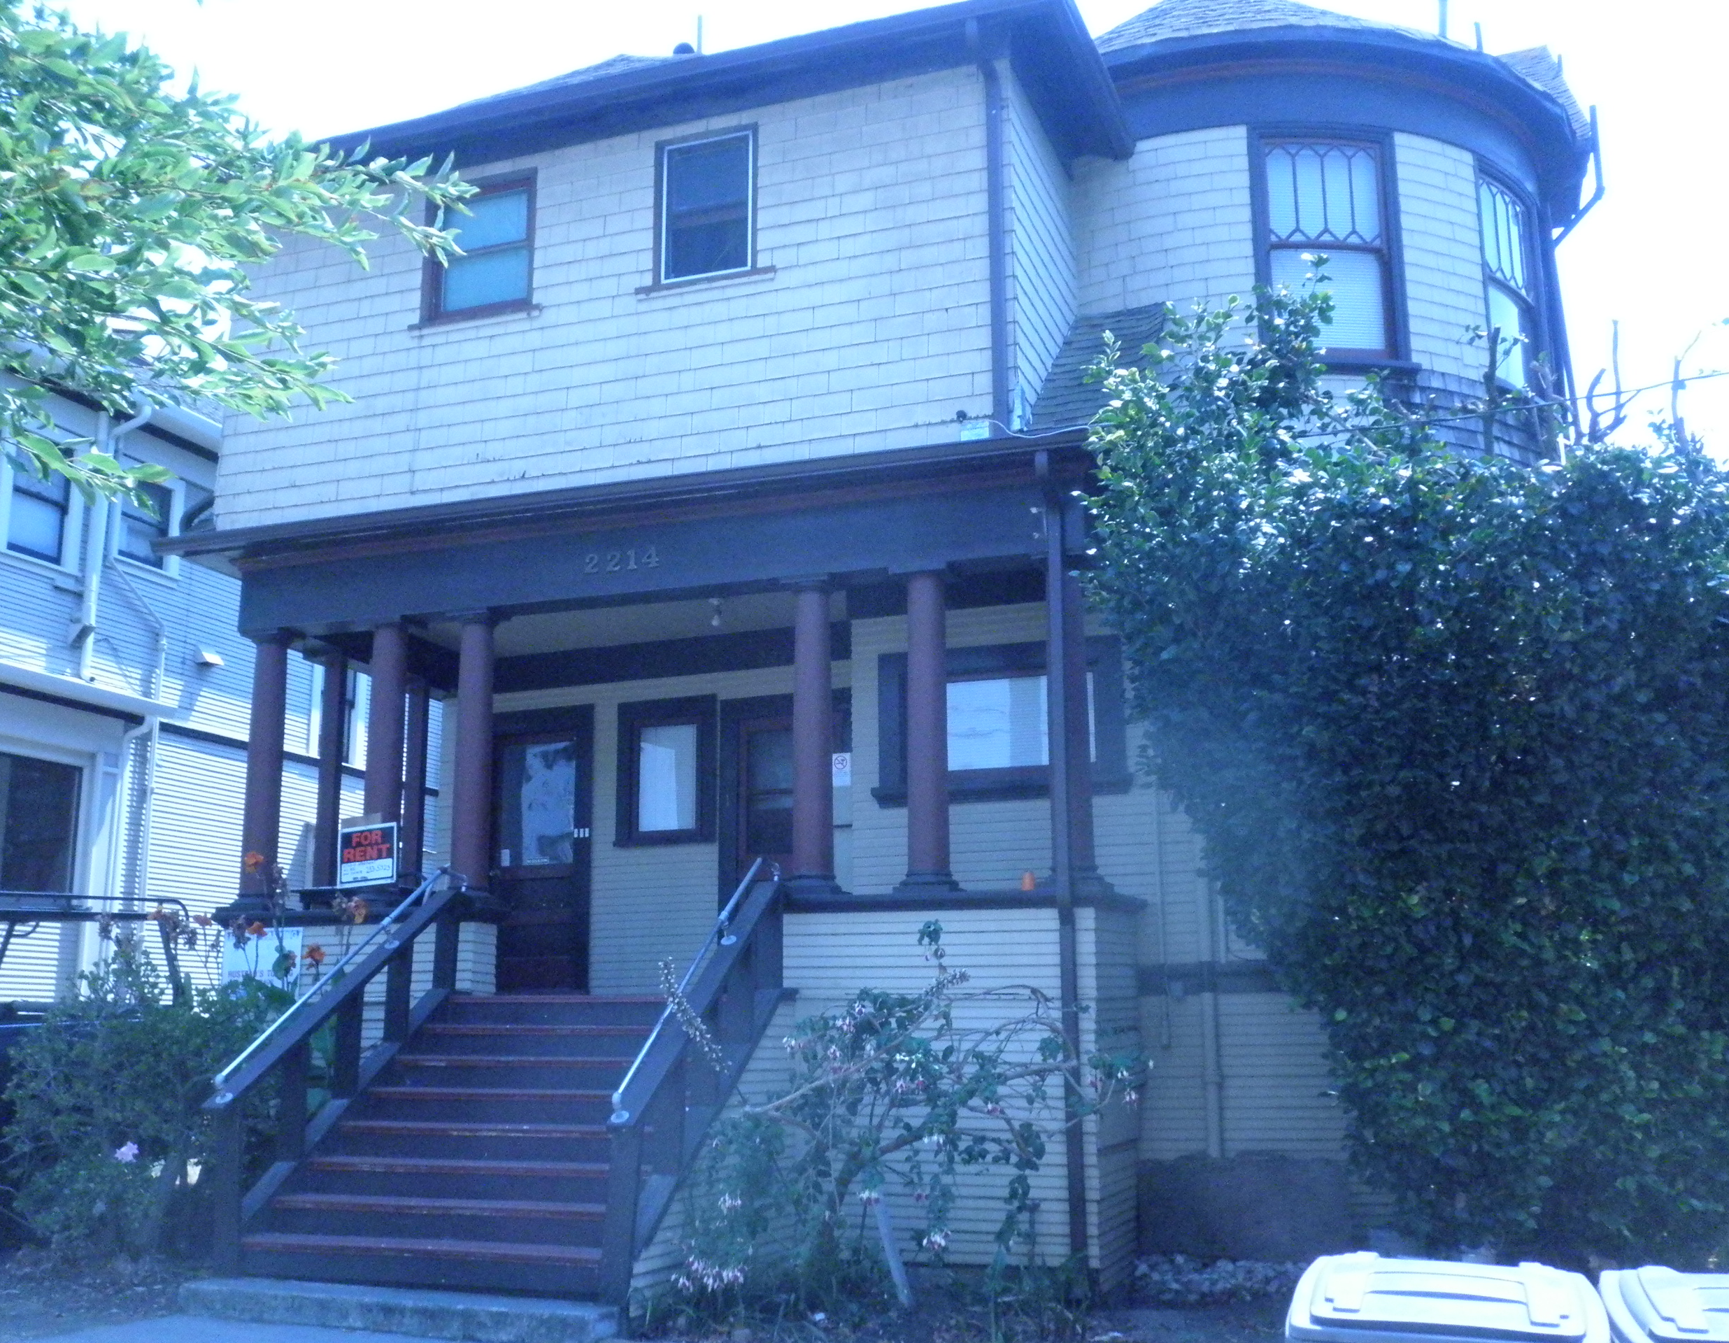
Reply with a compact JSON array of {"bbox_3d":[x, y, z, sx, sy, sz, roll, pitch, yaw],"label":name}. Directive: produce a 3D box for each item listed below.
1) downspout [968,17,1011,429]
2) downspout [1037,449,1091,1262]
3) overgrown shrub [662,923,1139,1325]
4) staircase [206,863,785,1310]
[{"bbox_3d":[0.760,-2.761,11.185,0.100,2.480,0.500,-4,-11,19],"label":"downspout"},{"bbox_3d":[1.107,0.942,10.130,0.110,4.547,0.250,-5,-12,21],"label":"downspout"},{"bbox_3d":[0.311,2.321,9.441,2.200,1.950,1.650,-4,-11,19],"label":"overgrown shrub"},{"bbox_3d":[-1.954,2.200,10.365,2.460,2.320,2.350,-4,-11,19],"label":"staircase"}]

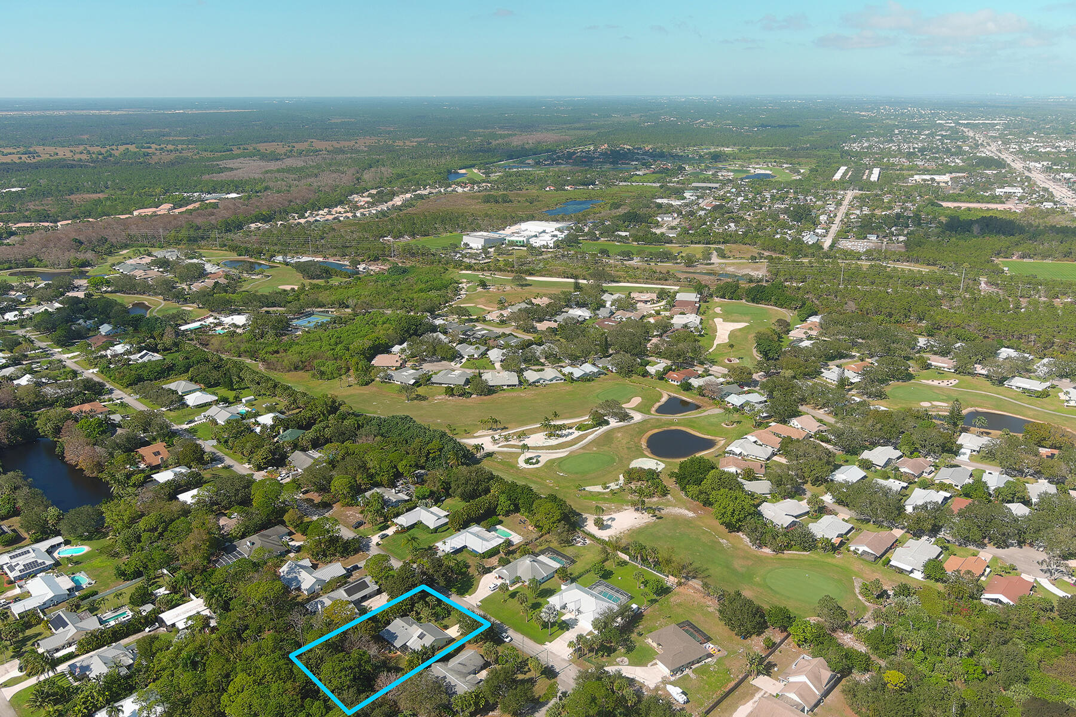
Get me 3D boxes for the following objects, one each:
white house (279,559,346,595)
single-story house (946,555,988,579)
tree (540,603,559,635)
[{"bbox_3d":[-91.630,86.370,347.990,20.780,4.950,22.260,16,24,42],"label":"white house"},{"bbox_3d":[172.660,84.710,351.460,13.160,4.750,18.900,14,22,39],"label":"single-story house"},{"bbox_3d":[4.280,93.950,310.130,6.530,12.470,6.530,0,17,0],"label":"tree"}]

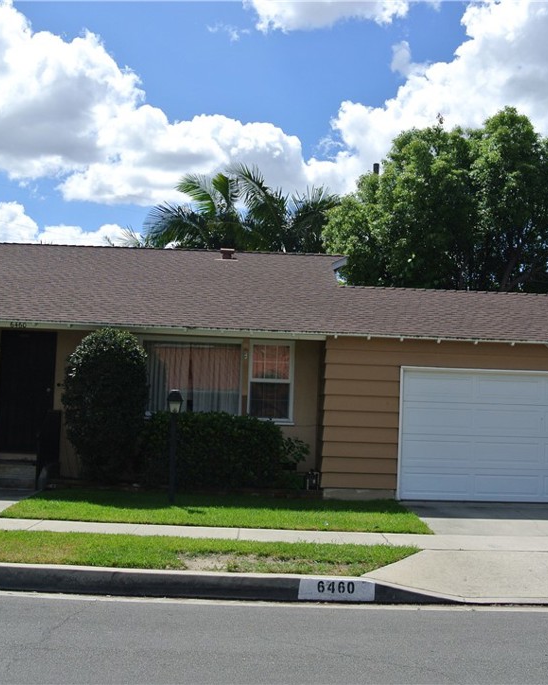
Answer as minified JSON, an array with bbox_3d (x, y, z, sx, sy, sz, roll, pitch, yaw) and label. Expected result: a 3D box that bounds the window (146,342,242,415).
[{"bbox_3d":[-1.535,0.701,15.650,1.830,1.440,0.100,2,-3,0],"label":"window"}]

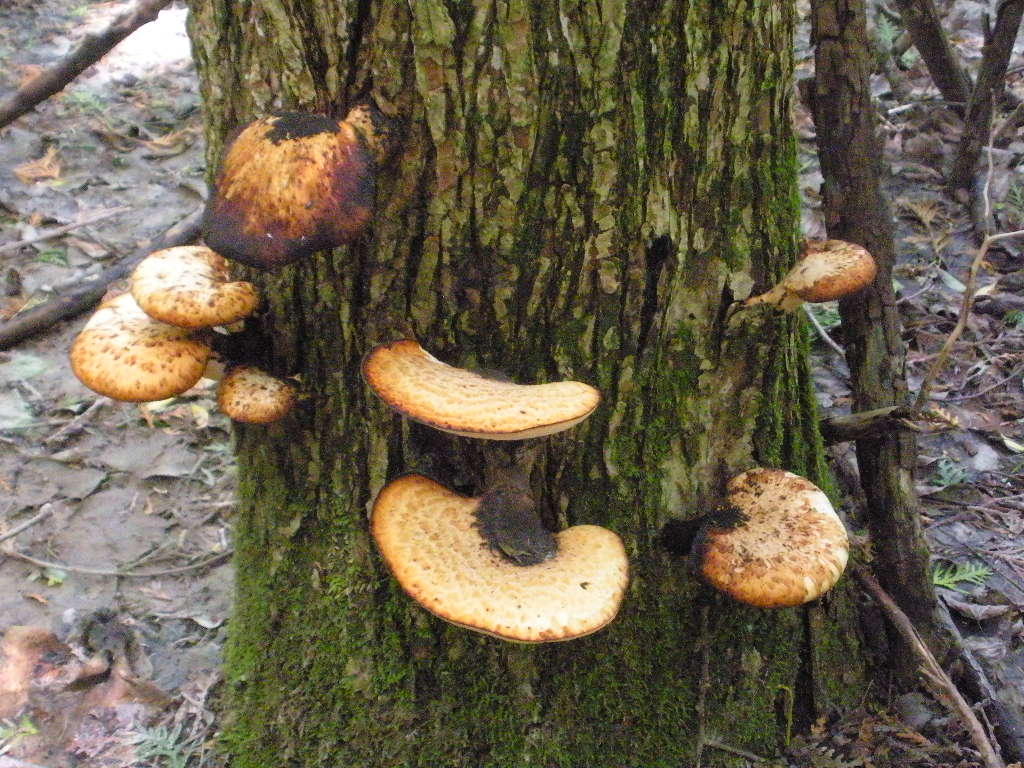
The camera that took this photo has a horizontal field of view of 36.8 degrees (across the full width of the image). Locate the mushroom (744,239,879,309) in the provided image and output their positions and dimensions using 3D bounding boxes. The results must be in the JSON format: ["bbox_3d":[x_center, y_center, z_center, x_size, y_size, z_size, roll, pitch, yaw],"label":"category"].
[{"bbox_3d":[0.232,-0.085,1.200,0.100,0.042,0.070,11,34,19],"label":"mushroom"}]

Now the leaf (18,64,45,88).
[{"bbox_3d":[-0.943,-0.600,3.011,0.055,0.025,0.060,-2,32,0],"label":"leaf"}]

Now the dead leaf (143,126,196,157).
[{"bbox_3d":[-0.607,-0.428,2.717,0.088,0.026,0.070,-2,32,0],"label":"dead leaf"}]

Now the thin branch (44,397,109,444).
[{"bbox_3d":[-0.553,0.046,1.959,0.011,0.011,0.110,16,36,26],"label":"thin branch"}]

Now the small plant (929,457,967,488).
[{"bbox_3d":[0.510,0.104,1.803,0.044,0.018,0.042,-2,32,0],"label":"small plant"}]

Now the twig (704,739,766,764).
[{"bbox_3d":[0.209,0.344,1.439,0.058,0.007,0.007,12,35,22],"label":"twig"}]

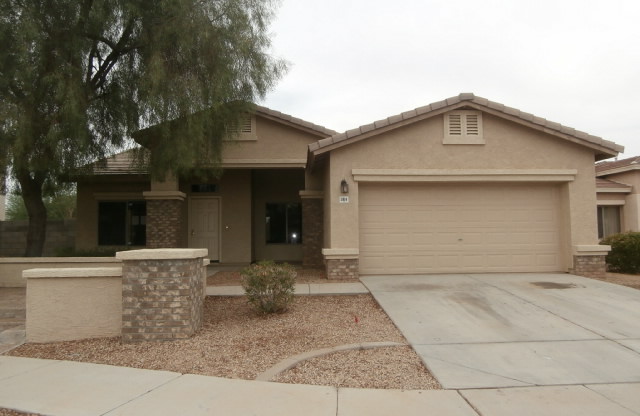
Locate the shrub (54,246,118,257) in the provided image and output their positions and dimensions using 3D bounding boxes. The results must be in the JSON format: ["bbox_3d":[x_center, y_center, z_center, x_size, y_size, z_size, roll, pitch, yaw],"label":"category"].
[{"bbox_3d":[-6.930,1.480,13.150,1.850,0.650,0.950,0,-2,-3],"label":"shrub"}]

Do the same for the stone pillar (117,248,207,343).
[{"bbox_3d":[-2.180,1.190,6.270,1.000,1.190,0.930,0,-2,-4],"label":"stone pillar"}]

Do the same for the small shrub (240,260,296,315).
[{"bbox_3d":[-0.835,1.295,7.270,0.900,0.870,0.870,0,-2,-3],"label":"small shrub"}]

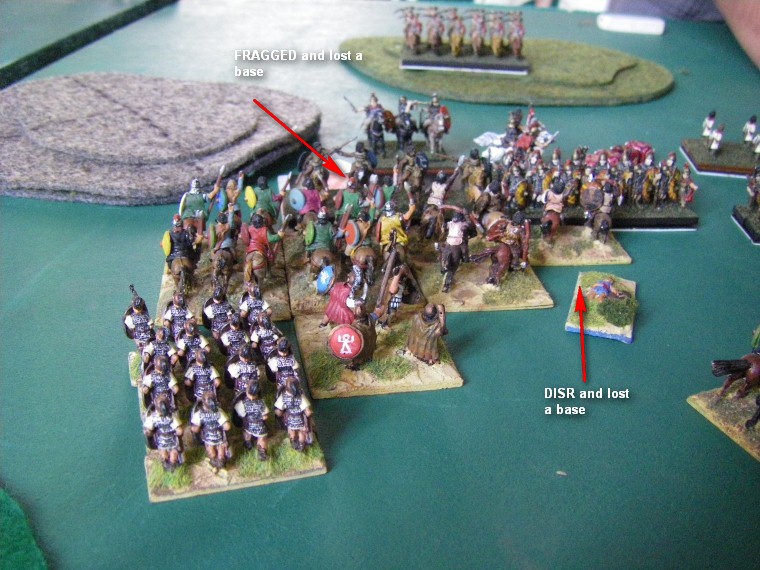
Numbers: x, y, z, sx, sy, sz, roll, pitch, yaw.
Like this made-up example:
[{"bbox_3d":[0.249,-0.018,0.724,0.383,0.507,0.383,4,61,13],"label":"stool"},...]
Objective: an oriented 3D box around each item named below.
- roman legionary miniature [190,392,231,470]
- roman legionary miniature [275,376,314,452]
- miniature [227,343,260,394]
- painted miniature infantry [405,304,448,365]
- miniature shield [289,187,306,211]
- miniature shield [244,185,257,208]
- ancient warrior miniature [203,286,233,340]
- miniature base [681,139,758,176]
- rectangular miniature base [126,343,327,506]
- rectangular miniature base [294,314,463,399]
[{"bbox_3d":[-0.038,0.032,0.189,0.009,0.019,0.008,-7,30,-14],"label":"roman legionary miniature"},{"bbox_3d":[-0.020,0.029,0.193,0.009,0.020,0.008,-6,29,-15],"label":"roman legionary miniature"},{"bbox_3d":[-0.033,0.023,0.205,0.009,0.019,0.008,-7,30,-14],"label":"miniature"},{"bbox_3d":[0.013,0.012,0.230,0.011,0.017,0.009,-14,32,-26],"label":"painted miniature infantry"},{"bbox_3d":[-0.028,-0.029,0.279,0.008,0.008,0.002,26,25,33],"label":"miniature shield"},{"bbox_3d":[-0.044,-0.030,0.284,0.002,0.008,0.008,-11,31,-34],"label":"miniature shield"},{"bbox_3d":[-0.044,0.009,0.227,0.008,0.019,0.008,-6,32,-14],"label":"ancient warrior miniature"},{"bbox_3d":[0.166,-0.059,0.393,0.040,0.004,0.038,5,28,6],"label":"miniature base"},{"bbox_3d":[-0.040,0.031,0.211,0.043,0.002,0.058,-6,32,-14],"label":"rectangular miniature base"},{"bbox_3d":[-0.002,0.018,0.240,0.040,0.002,0.042,-4,29,-12],"label":"rectangular miniature base"}]

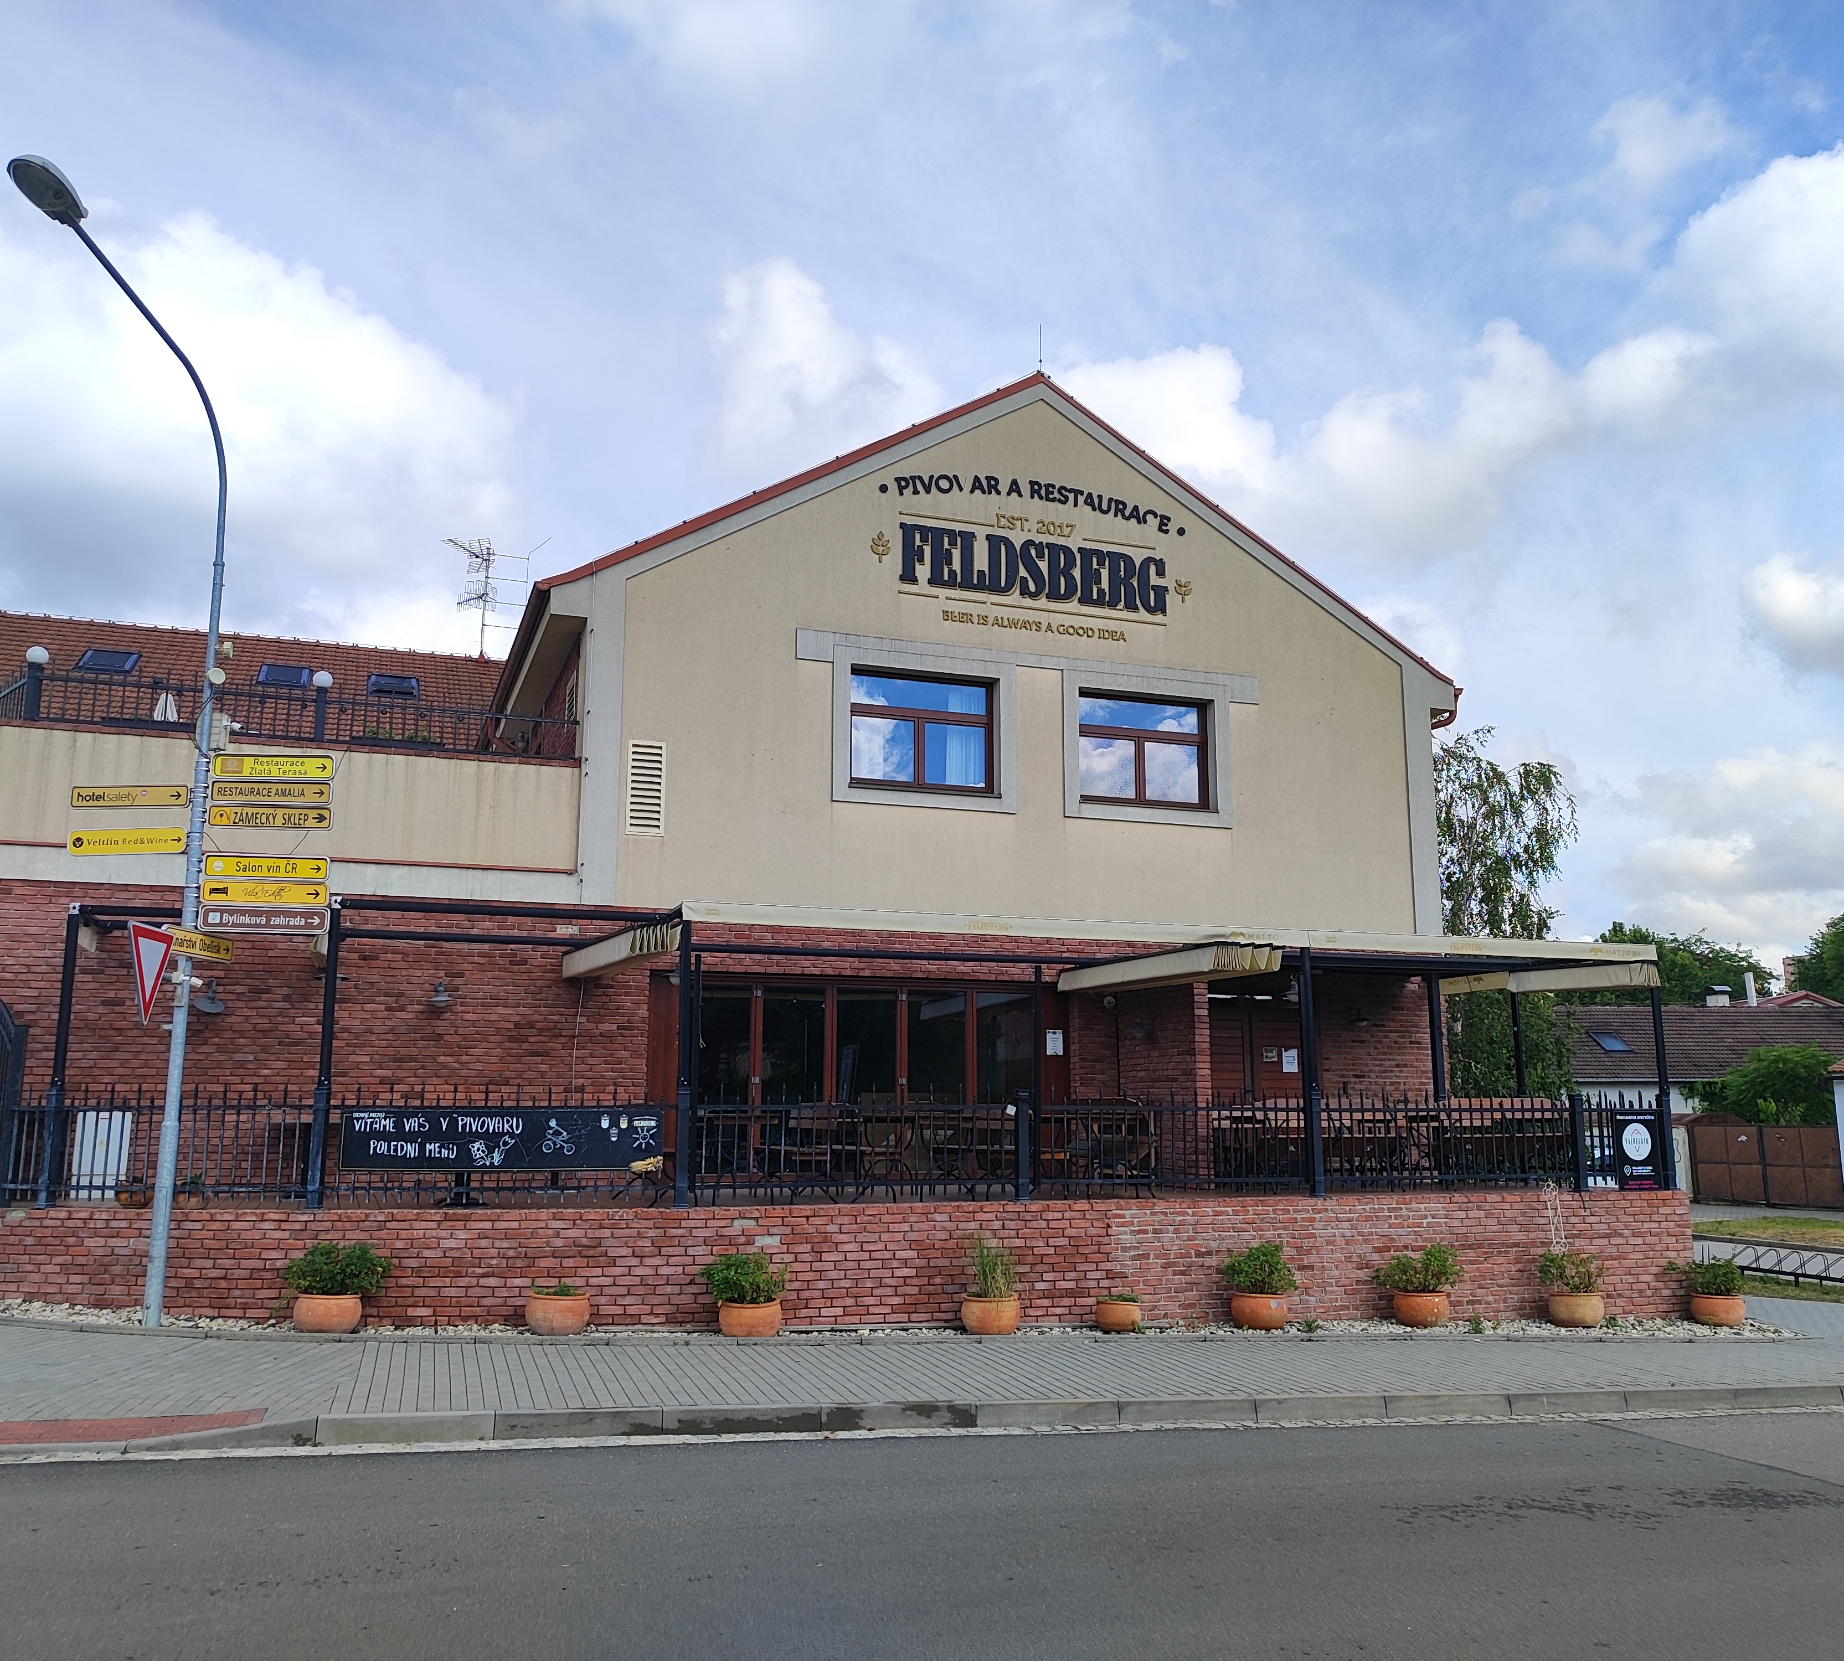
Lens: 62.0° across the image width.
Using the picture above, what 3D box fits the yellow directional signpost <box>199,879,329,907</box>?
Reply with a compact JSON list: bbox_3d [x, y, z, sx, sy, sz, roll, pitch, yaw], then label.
[{"bbox_3d":[-5.299,0.510,12.402,0.975,0.197,0.040,2,-10,-10],"label":"yellow directional signpost"}]

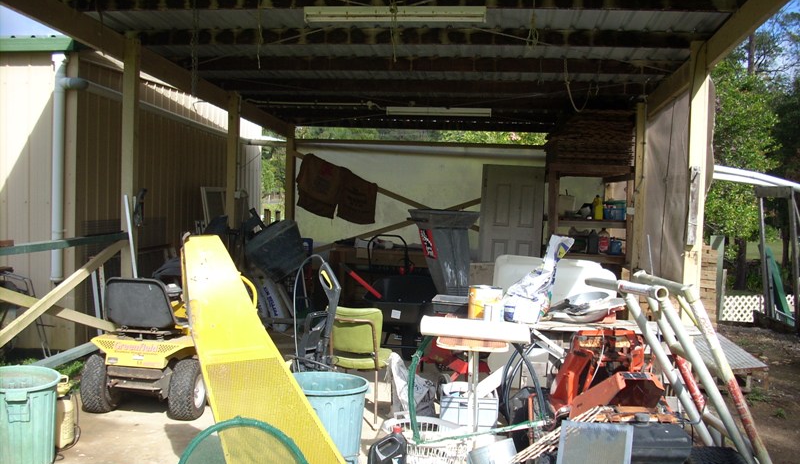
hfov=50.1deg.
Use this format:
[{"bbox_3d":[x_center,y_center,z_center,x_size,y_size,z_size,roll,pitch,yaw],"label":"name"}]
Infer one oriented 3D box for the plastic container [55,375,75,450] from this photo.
[{"bbox_3d":[-2.044,1.067,5.154,0.180,0.440,0.180,1,3,-22],"label":"plastic container"}]

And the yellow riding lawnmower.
[{"bbox_3d":[-1.672,0.761,6.558,0.860,0.980,1.680,2,3,9],"label":"yellow riding lawnmower"}]

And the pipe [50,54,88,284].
[{"bbox_3d":[-3.133,-0.590,8.142,0.315,2.159,0.220,2,3,7],"label":"pipe"}]

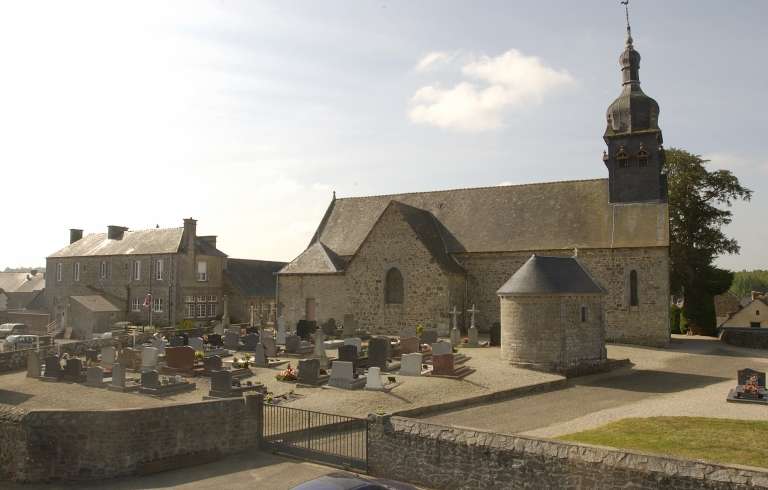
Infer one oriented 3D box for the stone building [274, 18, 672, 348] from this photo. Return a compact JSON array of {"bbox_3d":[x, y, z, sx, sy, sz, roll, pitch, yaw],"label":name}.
[{"bbox_3d":[6.816,-4.361,41.280,26.620,22.310,14.470,-2,-4,26],"label":"stone building"}]

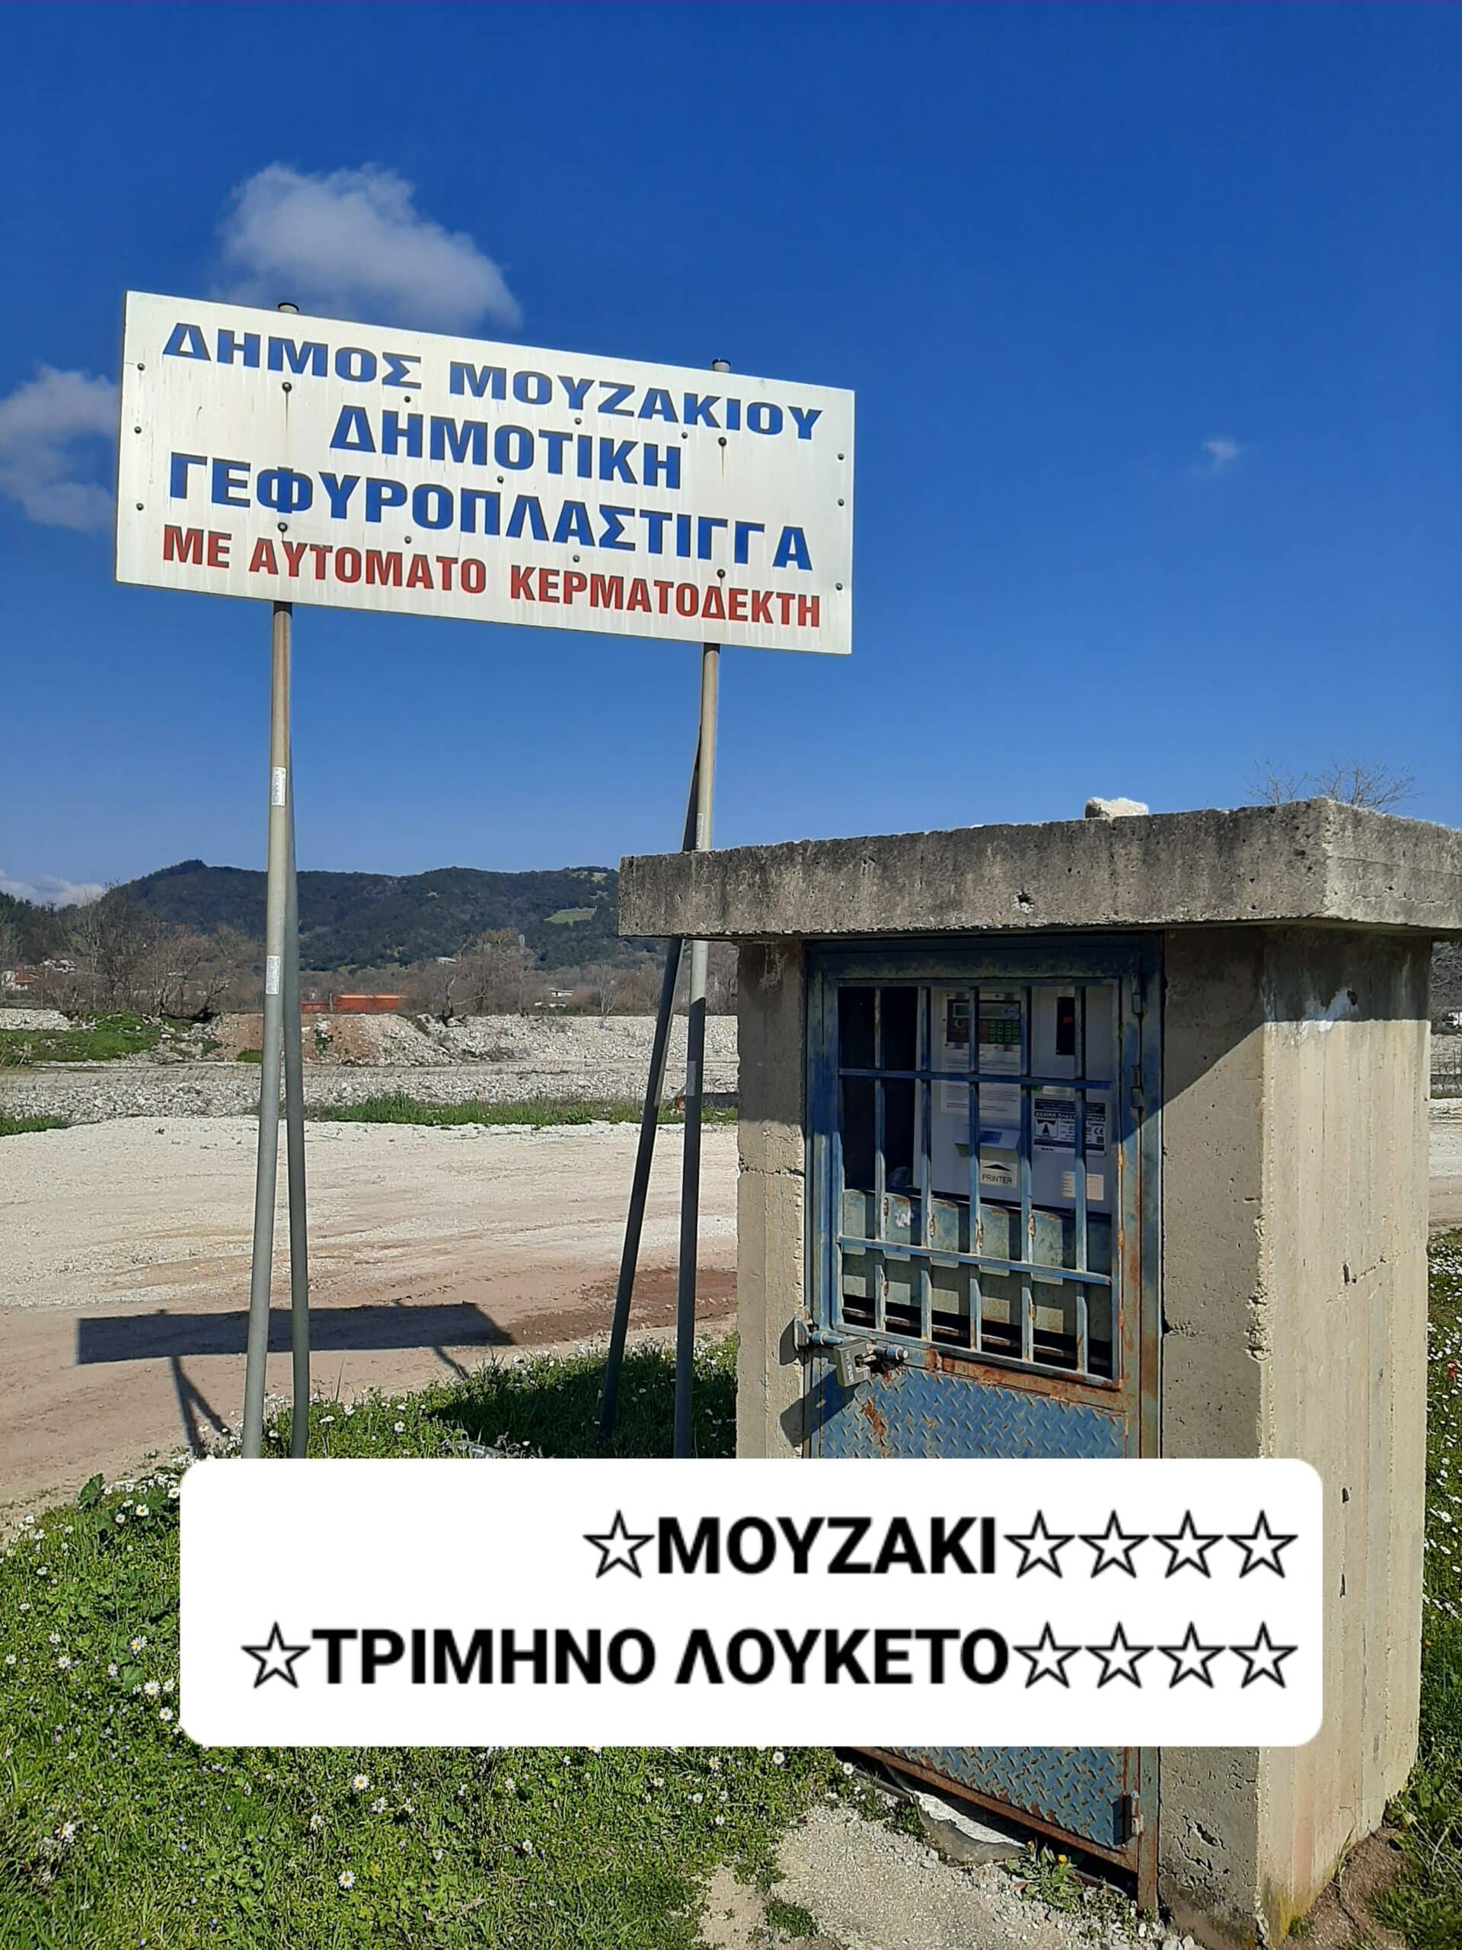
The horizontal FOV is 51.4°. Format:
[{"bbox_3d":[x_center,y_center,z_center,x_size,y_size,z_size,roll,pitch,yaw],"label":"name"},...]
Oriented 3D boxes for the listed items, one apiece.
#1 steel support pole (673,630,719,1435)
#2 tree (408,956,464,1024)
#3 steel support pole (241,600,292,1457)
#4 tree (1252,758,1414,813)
[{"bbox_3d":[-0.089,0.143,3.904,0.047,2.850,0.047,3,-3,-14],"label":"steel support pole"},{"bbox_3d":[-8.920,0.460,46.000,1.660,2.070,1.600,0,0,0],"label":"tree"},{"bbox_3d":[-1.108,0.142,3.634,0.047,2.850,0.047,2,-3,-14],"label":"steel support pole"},{"bbox_3d":[13.800,-1.780,35.000,4.300,6.400,4.200,0,0,0],"label":"tree"}]

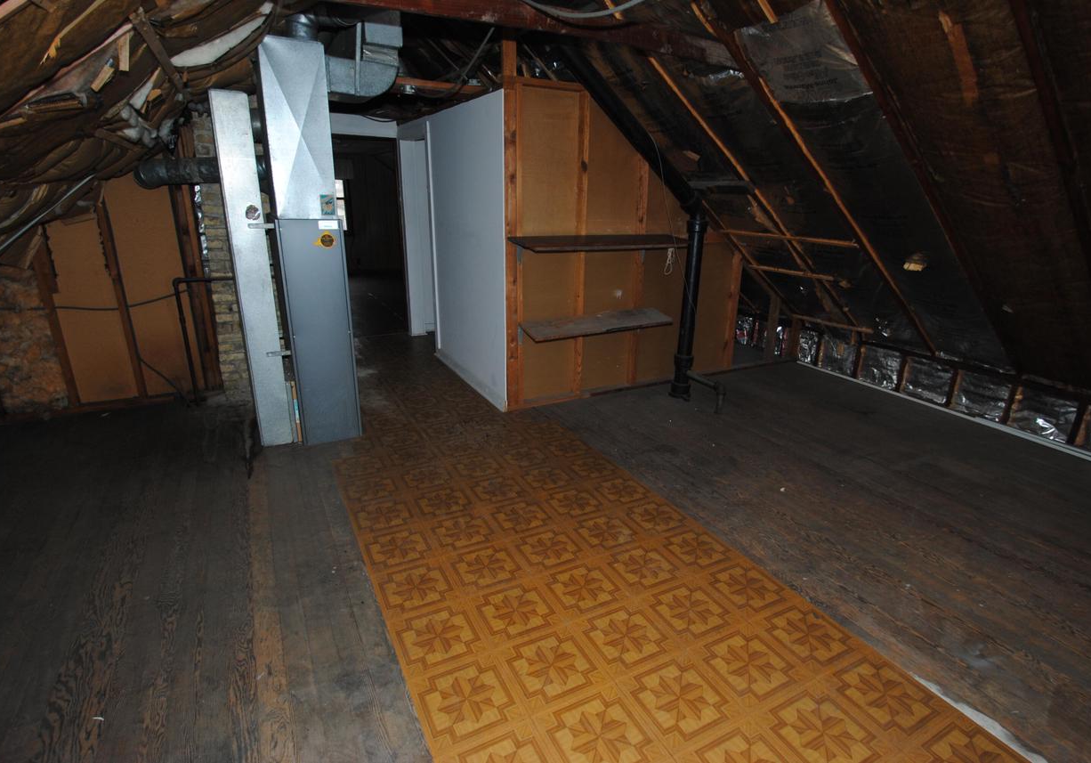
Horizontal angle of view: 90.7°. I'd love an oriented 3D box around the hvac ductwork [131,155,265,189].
[{"bbox_3d":[-2.205,-1.358,3.492,0.736,0.168,0.181,-7,20,-27],"label":"hvac ductwork"}]

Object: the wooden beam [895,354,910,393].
[{"bbox_3d":[3.315,-0.074,4.981,0.075,0.331,0.056,-7,20,-27],"label":"wooden beam"}]

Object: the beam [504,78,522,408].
[{"bbox_3d":[-0.234,-0.897,3.874,0.119,2.259,0.081,-7,20,-27],"label":"beam"}]

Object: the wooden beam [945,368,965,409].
[{"bbox_3d":[3.503,0.054,4.597,0.075,0.331,0.056,-7,20,-27],"label":"wooden beam"}]

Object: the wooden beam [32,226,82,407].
[{"bbox_3d":[-3.280,-0.409,3.626,0.053,1.186,0.084,-7,20,-27],"label":"wooden beam"}]

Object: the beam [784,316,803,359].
[{"bbox_3d":[2.771,-0.486,5.992,0.072,0.452,0.069,-7,20,-27],"label":"beam"}]

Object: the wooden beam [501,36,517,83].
[{"bbox_3d":[-0.240,-2.079,3.489,0.094,0.250,0.056,-7,20,-27],"label":"wooden beam"}]

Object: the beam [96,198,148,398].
[{"bbox_3d":[-2.946,-0.560,3.763,0.053,1.392,0.084,-7,20,-27],"label":"beam"}]

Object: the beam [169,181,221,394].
[{"bbox_3d":[-2.547,-0.660,3.952,0.115,1.513,0.094,-7,20,-27],"label":"beam"}]

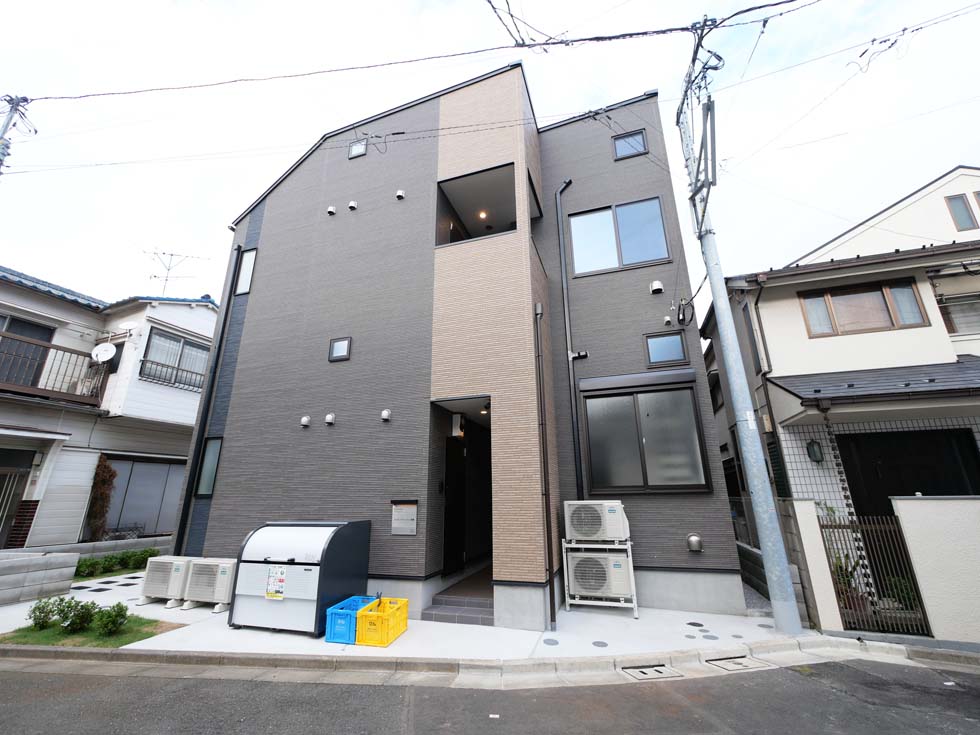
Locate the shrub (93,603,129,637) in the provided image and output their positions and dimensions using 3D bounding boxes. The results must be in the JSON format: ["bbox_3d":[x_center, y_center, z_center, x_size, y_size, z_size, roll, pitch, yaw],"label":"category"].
[{"bbox_3d":[-4.452,2.954,4.661,0.300,0.320,0.300,-6,-18,17],"label":"shrub"}]

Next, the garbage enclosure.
[{"bbox_3d":[-2.390,2.604,5.074,1.318,1.155,0.899,-6,-18,17],"label":"garbage enclosure"}]

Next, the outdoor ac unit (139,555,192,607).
[{"bbox_3d":[-4.709,3.174,5.894,0.806,0.604,0.349,-6,-18,17],"label":"outdoor ac unit"}]

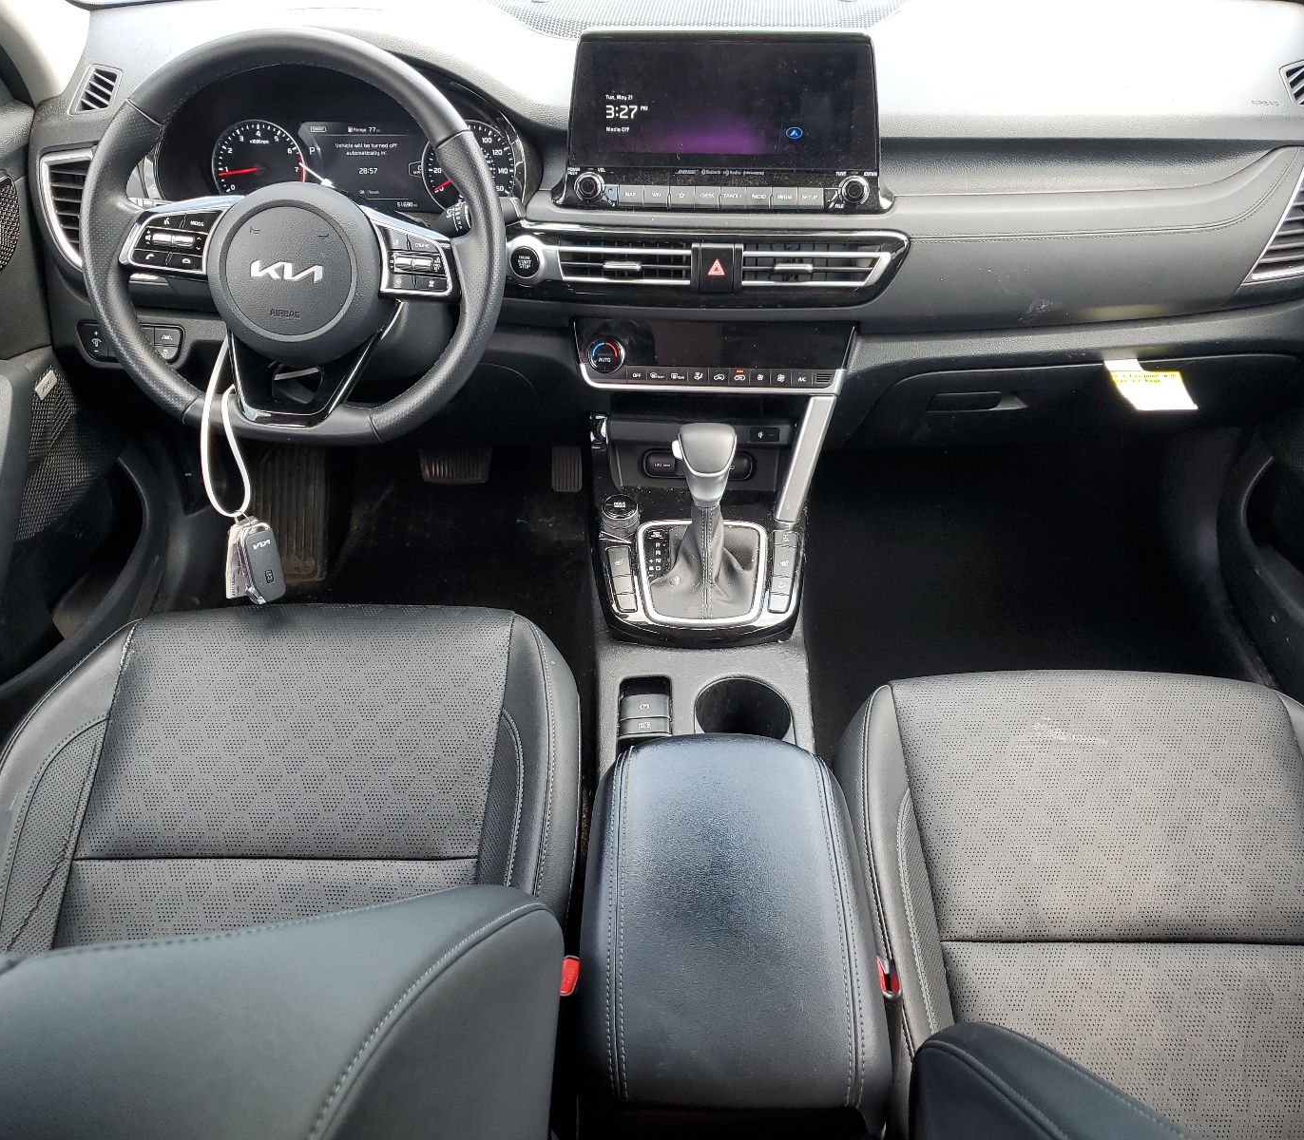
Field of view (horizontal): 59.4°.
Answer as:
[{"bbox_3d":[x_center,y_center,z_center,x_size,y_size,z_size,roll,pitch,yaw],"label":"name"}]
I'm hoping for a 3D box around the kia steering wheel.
[{"bbox_3d":[-0.313,-0.293,1.035,0.370,0.360,0.100,0,7,2],"label":"kia steering wheel"}]

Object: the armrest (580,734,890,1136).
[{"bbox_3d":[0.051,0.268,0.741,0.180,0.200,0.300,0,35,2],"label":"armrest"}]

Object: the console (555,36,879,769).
[{"bbox_3d":[0.052,-0.111,0.995,0.300,0.580,0.600,0,35,2],"label":"console"}]

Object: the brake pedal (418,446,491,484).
[{"bbox_3d":[-0.284,-0.155,1.662,0.107,0.065,0.040,0,0,2],"label":"brake pedal"}]

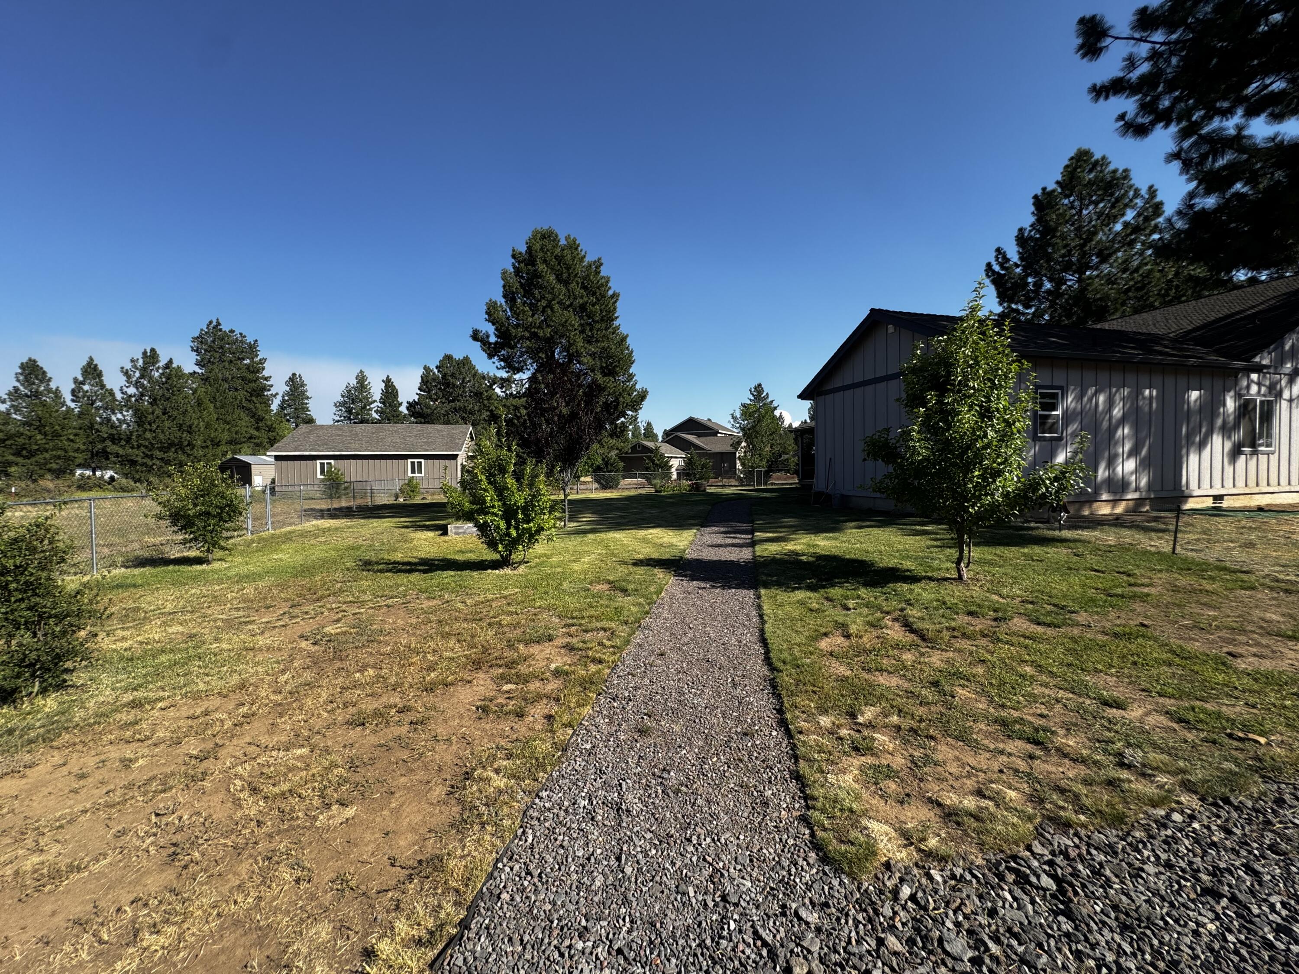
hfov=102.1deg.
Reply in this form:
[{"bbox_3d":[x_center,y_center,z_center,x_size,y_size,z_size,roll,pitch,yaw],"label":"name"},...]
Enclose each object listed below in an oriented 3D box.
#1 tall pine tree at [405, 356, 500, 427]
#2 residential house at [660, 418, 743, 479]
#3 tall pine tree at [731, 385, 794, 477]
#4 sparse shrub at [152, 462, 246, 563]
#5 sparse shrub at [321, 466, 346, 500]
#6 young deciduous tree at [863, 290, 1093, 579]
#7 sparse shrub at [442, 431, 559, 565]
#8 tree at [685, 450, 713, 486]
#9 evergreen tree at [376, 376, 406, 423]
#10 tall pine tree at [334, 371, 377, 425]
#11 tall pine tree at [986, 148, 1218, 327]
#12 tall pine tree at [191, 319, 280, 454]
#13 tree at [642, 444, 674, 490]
[{"bbox_3d":[-19.245,-6.649,50.824,8.400,12.900,8.200,-2,2,-21],"label":"tall pine tree"},{"bbox_3d":[6.833,-4.870,62.911,9.400,7.300,11.000,0,2,22],"label":"residential house"},{"bbox_3d":[10.181,-4.916,47.862,5.800,9.169,5.800,0,2,12],"label":"tall pine tree"},{"bbox_3d":[-7.836,0.407,9.220,1.400,1.780,1.350,-3,3,-40],"label":"sparse shrub"},{"bbox_3d":[-18.036,-0.231,29.970,1.280,2.028,1.280,-2,2,-31],"label":"sparse shrub"},{"bbox_3d":[3.643,-0.613,5.938,2.200,3.350,2.100,0,2,32],"label":"young deciduous tree"},{"bbox_3d":[-2.362,0.166,8.317,1.780,2.185,1.750,-1,2,-16],"label":"sparse shrub"},{"bbox_3d":[3.466,-1.341,36.998,2.000,2.650,1.950,-1,2,5],"label":"tree"},{"bbox_3d":[-39.445,-8.708,79.749,4.600,16.725,4.600,-2,2,-26],"label":"evergreen tree"},{"bbox_3d":[-45.014,-9.055,79.736,6.200,17.576,6.200,-2,2,-29],"label":"tall pine tree"},{"bbox_3d":[23.376,-9.060,27.740,9.400,17.500,9.000,1,3,40],"label":"tall pine tree"},{"bbox_3d":[-53.808,-10.864,67.683,9.200,21.500,8.800,-2,2,-38],"label":"tall pine tree"},{"bbox_3d":[0.527,-1.336,35.455,2.150,3.017,2.150,-1,2,1],"label":"tree"}]

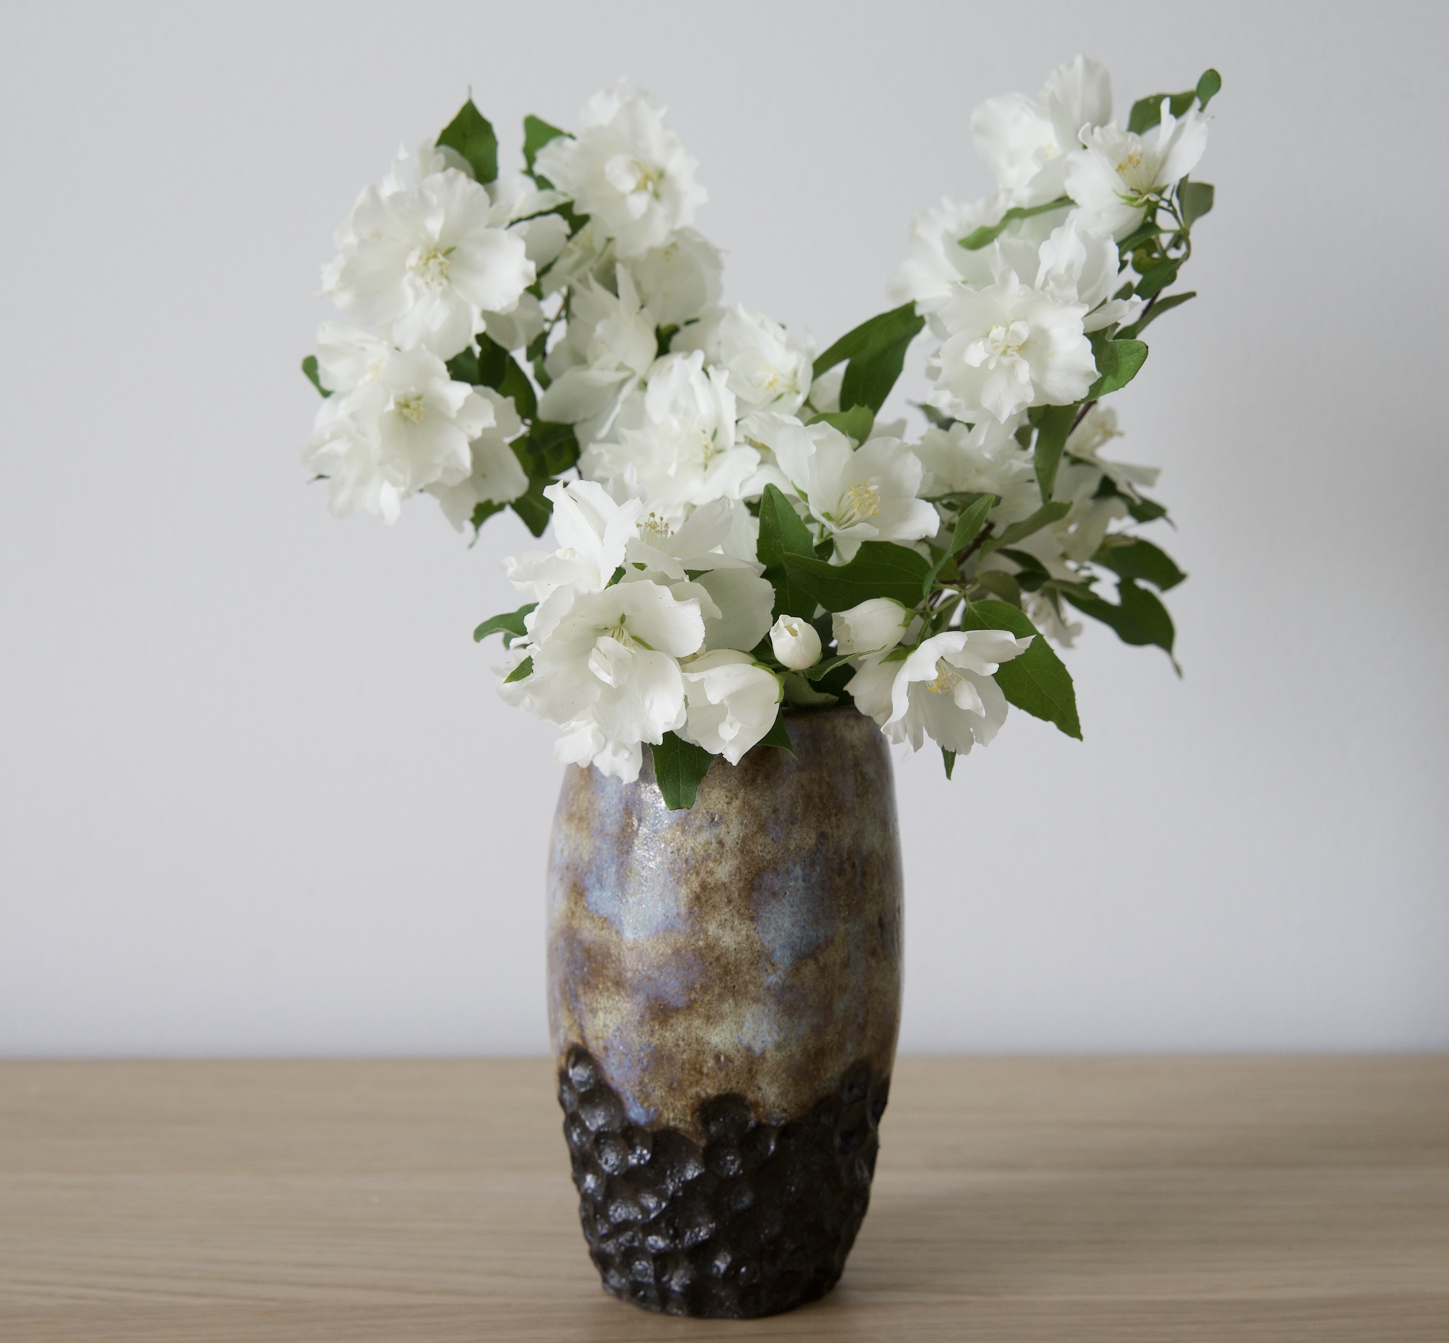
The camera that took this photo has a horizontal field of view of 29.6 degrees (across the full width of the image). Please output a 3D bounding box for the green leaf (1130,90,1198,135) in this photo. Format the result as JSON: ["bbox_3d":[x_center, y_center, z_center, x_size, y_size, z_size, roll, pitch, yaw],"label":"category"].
[{"bbox_3d":[0.120,-0.153,0.752,0.021,0.012,0.010,-18,6,0],"label":"green leaf"}]

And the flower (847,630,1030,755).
[{"bbox_3d":[0.057,0.005,0.722,0.045,0.034,0.030,-3,28,-25],"label":"flower"}]

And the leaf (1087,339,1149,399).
[{"bbox_3d":[0.122,-0.095,0.860,0.026,0.018,0.006,-17,-34,26],"label":"leaf"}]

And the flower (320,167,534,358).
[{"bbox_3d":[-0.092,-0.126,0.845,0.061,0.057,0.036,-1,-3,-6],"label":"flower"}]

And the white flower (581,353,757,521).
[{"bbox_3d":[-0.015,-0.062,0.735,0.045,0.044,0.031,-1,3,-15],"label":"white flower"}]

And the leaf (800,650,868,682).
[{"bbox_3d":[0.029,-0.002,0.705,0.020,0.008,0.010,-29,16,-27],"label":"leaf"}]

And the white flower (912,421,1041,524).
[{"bbox_3d":[0.075,-0.058,0.815,0.042,0.036,0.032,0,-21,0],"label":"white flower"}]

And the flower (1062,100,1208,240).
[{"bbox_3d":[0.120,-0.146,0.800,0.042,0.041,0.032,3,-26,25],"label":"flower"}]

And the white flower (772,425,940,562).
[{"bbox_3d":[0.037,-0.050,0.775,0.046,0.038,0.032,-3,-11,-26],"label":"white flower"}]

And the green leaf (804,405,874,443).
[{"bbox_3d":[0.031,-0.066,0.738,0.020,0.013,0.012,-1,5,-11],"label":"green leaf"}]

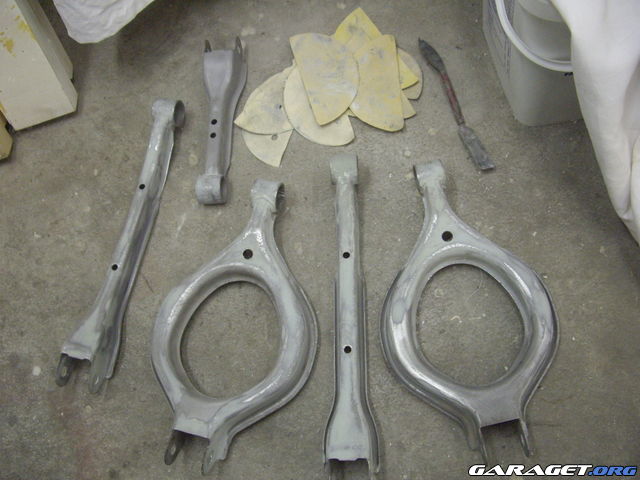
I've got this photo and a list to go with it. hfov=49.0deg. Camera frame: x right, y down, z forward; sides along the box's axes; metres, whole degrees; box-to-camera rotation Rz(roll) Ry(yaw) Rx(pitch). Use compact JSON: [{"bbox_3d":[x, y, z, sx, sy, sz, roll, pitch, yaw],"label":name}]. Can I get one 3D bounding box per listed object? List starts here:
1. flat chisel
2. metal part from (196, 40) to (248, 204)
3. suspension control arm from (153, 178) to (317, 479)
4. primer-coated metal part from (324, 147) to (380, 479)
[{"bbox_3d":[0.172,-0.179,0.898,0.019,0.016,0.212,-22,66,1],"label":"flat chisel"},{"bbox_3d":[-0.134,-0.171,0.935,0.059,0.042,0.260,-4,67,9],"label":"metal part"},{"bbox_3d":[-0.095,0.089,0.817,0.183,0.046,0.353,10,70,14],"label":"suspension control arm"},{"bbox_3d":[0.032,0.079,0.801,0.058,0.042,0.392,-4,67,9],"label":"primer-coated metal part"}]

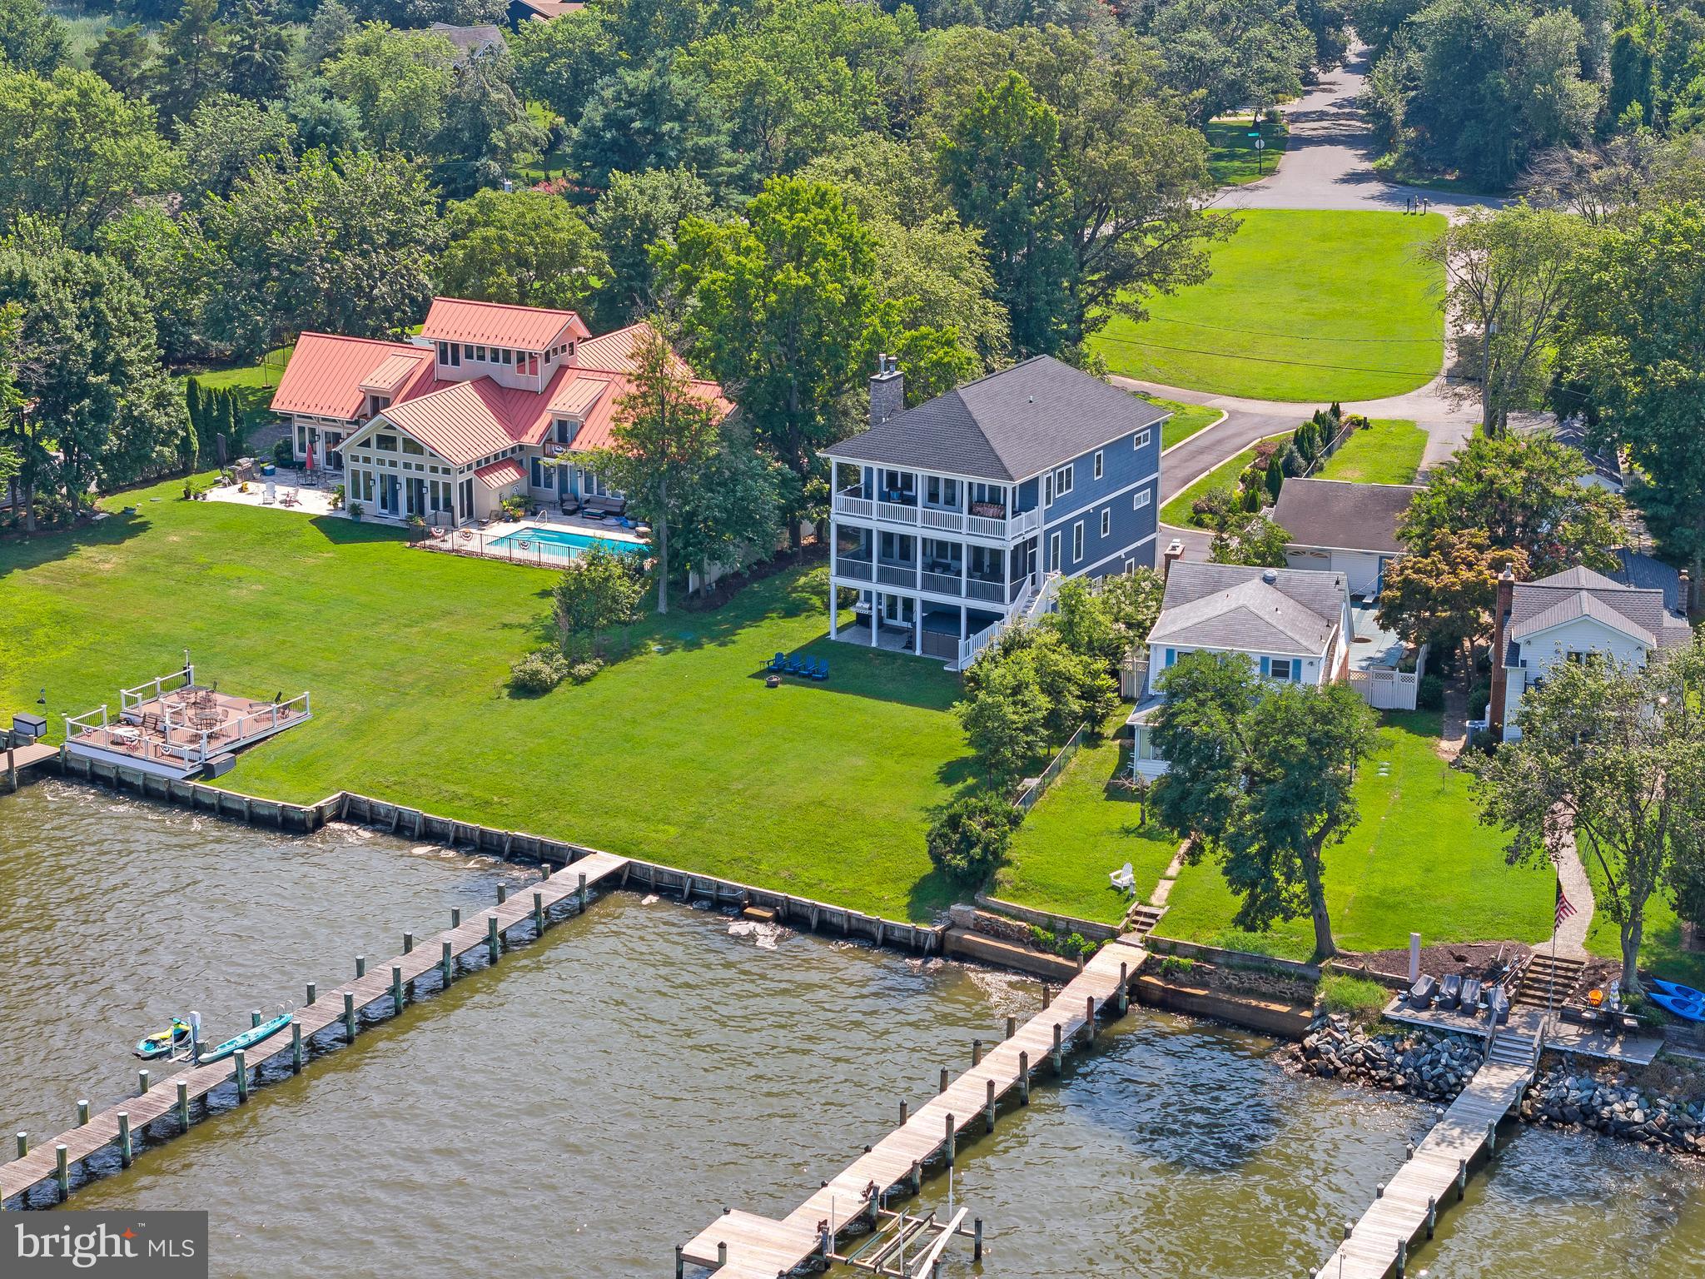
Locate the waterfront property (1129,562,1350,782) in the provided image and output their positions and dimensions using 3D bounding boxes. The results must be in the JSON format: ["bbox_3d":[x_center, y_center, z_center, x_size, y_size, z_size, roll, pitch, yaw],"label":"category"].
[{"bbox_3d":[17.336,1.071,152.619,7.900,6.900,15.000,5,17,15],"label":"waterfront property"}]

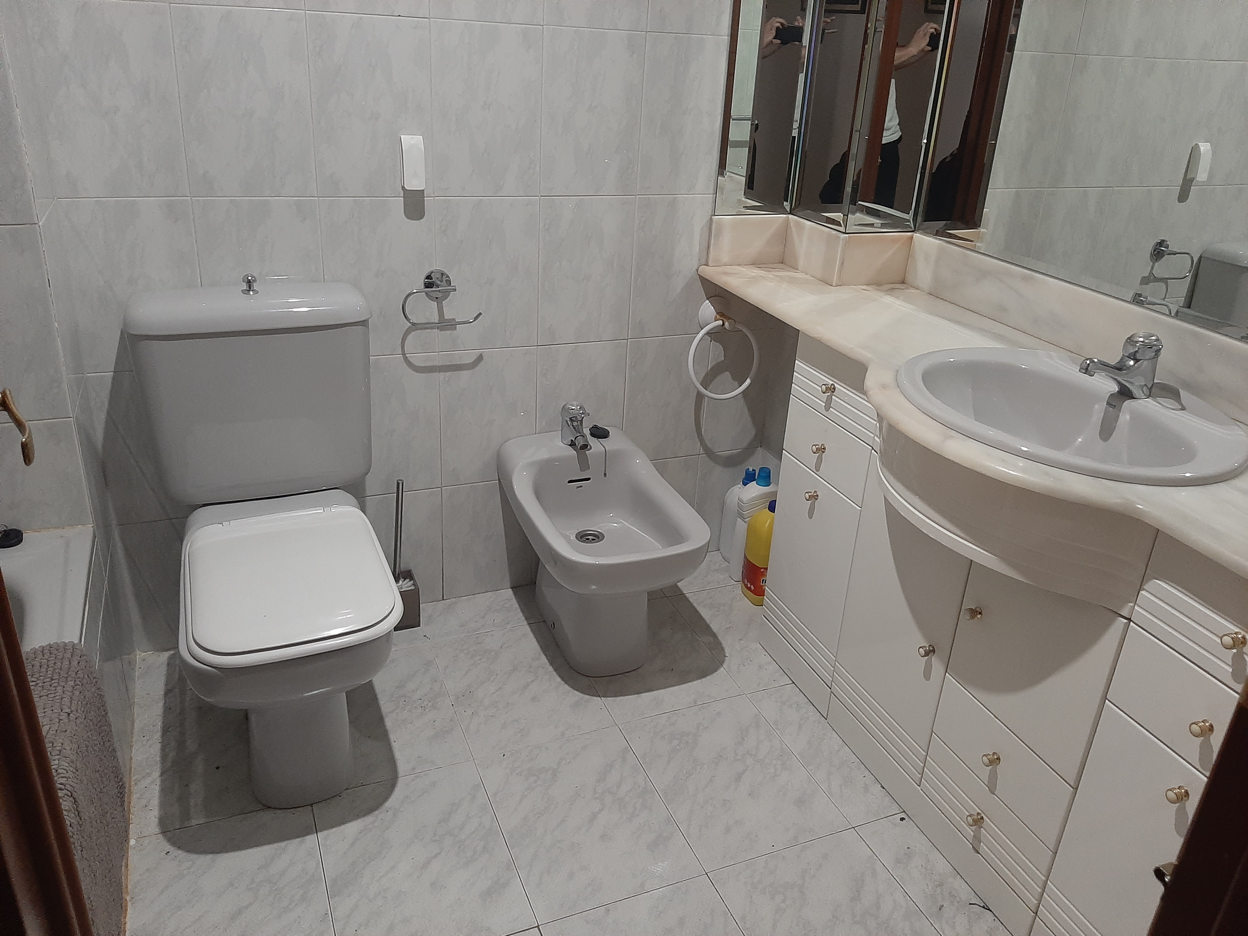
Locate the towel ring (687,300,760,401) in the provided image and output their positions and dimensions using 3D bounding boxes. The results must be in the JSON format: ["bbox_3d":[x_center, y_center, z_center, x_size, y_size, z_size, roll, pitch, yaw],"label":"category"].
[{"bbox_3d":[0.232,-0.286,2.278,0.191,0.245,0.086,-7,27,-22],"label":"towel ring"}]

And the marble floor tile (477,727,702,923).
[{"bbox_3d":[-0.075,0.641,1.728,0.304,0.015,0.402,-7,27,-22],"label":"marble floor tile"}]

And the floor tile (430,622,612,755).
[{"bbox_3d":[-0.228,0.467,2.031,0.300,0.010,0.398,-7,27,-22],"label":"floor tile"}]

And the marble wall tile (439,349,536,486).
[{"bbox_3d":[-0.314,-0.118,2.175,0.228,0.331,0.010,-8,27,-23],"label":"marble wall tile"}]

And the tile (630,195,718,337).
[{"bbox_3d":[0.120,-0.469,2.196,0.225,0.330,0.015,-7,27,-22],"label":"tile"}]

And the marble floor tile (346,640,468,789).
[{"bbox_3d":[-0.504,0.502,1.918,0.300,0.010,0.398,-7,27,-22],"label":"marble floor tile"}]

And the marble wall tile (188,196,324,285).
[{"bbox_3d":[-0.704,-0.362,1.842,0.225,0.327,0.010,-7,27,-22],"label":"marble wall tile"}]

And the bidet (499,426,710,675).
[{"bbox_3d":[-0.061,0.222,2.070,0.330,0.420,0.584,-7,27,-22],"label":"bidet"}]

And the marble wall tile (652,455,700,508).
[{"bbox_3d":[0.083,0.116,2.486,0.228,0.309,0.010,-8,27,-23],"label":"marble wall tile"}]

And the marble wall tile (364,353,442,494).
[{"bbox_3d":[-0.522,-0.091,2.086,0.228,0.331,0.010,-8,27,-23],"label":"marble wall tile"}]

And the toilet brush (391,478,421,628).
[{"bbox_3d":[-0.518,0.193,2.133,0.084,0.366,0.083,-7,27,-22],"label":"toilet brush"}]

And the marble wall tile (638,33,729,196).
[{"bbox_3d":[0.140,-0.767,2.055,0.225,0.330,0.015,-7,27,-22],"label":"marble wall tile"}]

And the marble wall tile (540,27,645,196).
[{"bbox_3d":[-0.068,-0.742,1.973,0.225,0.330,0.015,-7,27,-22],"label":"marble wall tile"}]

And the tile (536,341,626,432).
[{"bbox_3d":[-0.106,-0.146,2.263,0.228,0.331,0.010,-8,27,-23],"label":"tile"}]

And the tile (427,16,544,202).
[{"bbox_3d":[-0.276,-0.716,1.890,0.225,0.330,0.015,-7,27,-22],"label":"tile"}]

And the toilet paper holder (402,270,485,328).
[{"bbox_3d":[-0.387,-0.360,1.973,0.171,0.107,0.065,-8,27,-23],"label":"toilet paper holder"}]

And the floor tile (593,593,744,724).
[{"bbox_3d":[0.049,0.440,2.173,0.304,0.015,0.402,-7,27,-22],"label":"floor tile"}]

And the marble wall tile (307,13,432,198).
[{"bbox_3d":[-0.479,-0.684,1.789,0.225,0.327,0.010,-7,27,-22],"label":"marble wall tile"}]

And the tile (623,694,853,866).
[{"bbox_3d":[0.205,0.602,1.836,0.304,0.010,0.401,-7,27,-22],"label":"tile"}]

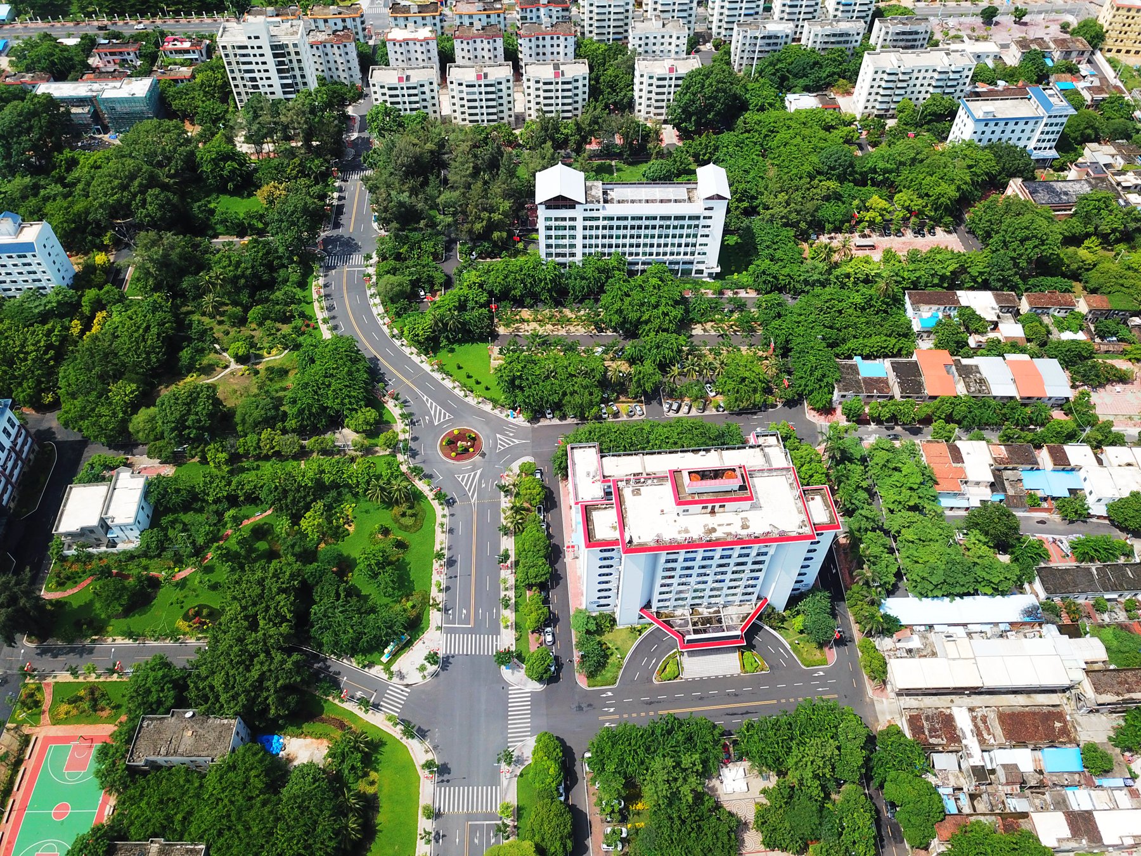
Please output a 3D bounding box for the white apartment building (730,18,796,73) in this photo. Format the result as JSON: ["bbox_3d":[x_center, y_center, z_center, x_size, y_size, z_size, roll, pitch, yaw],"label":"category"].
[{"bbox_3d":[83.110,-165.130,371.860,23.800,18.800,11.000,-3,51,-3],"label":"white apartment building"}]

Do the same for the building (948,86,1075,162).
[{"bbox_3d":[167.820,-115.310,329.440,37.500,20.500,19.300,-4,51,-3],"label":"building"}]

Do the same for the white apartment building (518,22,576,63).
[{"bbox_3d":[-9.670,-160.730,366.820,23.800,21.500,12.300,-3,51,-2],"label":"white apartment building"}]

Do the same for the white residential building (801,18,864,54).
[{"bbox_3d":[113.500,-166.570,372.950,23.600,18.800,11.000,-3,51,-3],"label":"white residential building"}]

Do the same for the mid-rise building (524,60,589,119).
[{"bbox_3d":[-5.560,-132.530,341.090,25.170,23.300,14.520,-2,50,-2],"label":"mid-rise building"}]

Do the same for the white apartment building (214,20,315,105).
[{"bbox_3d":[-123.440,-151.120,351.330,32.400,33.800,15.400,-3,51,-2],"label":"white apartment building"}]

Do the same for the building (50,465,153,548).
[{"bbox_3d":[-120.780,20.370,224.070,20.080,8.200,19.410,-4,51,-3],"label":"building"}]

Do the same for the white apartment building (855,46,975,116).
[{"bbox_3d":[138.720,-139.520,348.190,40.800,22.500,14.000,-3,51,-3],"label":"white apartment building"}]

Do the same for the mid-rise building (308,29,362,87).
[{"bbox_3d":[-99.100,-155.390,360.900,20.950,21.500,12.120,-2,50,-2],"label":"mid-rise building"}]

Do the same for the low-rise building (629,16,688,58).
[{"bbox_3d":[37.110,-163.550,369.620,24.200,20.500,12.800,-3,51,-2],"label":"low-rise building"}]

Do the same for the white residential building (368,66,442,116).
[{"bbox_3d":[-64.610,-129.480,338.400,25.670,23.300,13.940,-2,50,-2],"label":"white residential building"}]

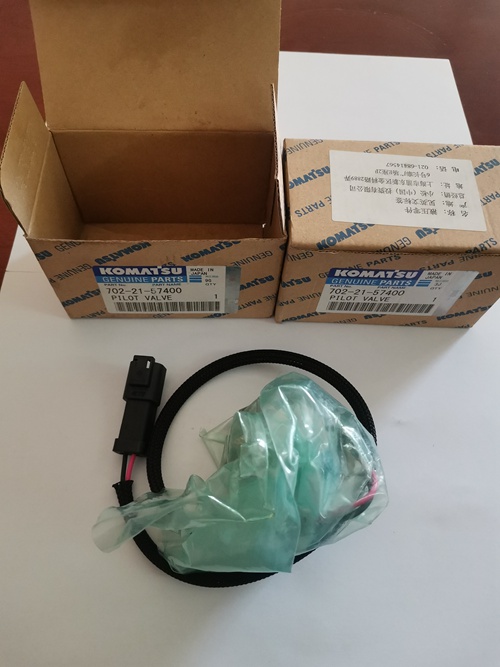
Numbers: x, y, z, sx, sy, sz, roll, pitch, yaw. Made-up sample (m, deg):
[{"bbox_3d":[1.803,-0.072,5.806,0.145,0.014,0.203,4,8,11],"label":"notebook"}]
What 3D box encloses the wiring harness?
[{"bbox_3d":[0.002,0.050,0.222,0.120,0.043,0.112,2,62,-2],"label":"wiring harness"}]

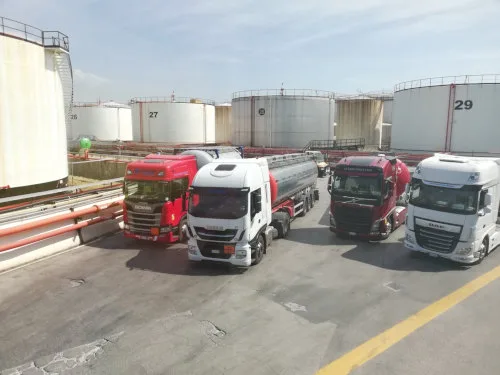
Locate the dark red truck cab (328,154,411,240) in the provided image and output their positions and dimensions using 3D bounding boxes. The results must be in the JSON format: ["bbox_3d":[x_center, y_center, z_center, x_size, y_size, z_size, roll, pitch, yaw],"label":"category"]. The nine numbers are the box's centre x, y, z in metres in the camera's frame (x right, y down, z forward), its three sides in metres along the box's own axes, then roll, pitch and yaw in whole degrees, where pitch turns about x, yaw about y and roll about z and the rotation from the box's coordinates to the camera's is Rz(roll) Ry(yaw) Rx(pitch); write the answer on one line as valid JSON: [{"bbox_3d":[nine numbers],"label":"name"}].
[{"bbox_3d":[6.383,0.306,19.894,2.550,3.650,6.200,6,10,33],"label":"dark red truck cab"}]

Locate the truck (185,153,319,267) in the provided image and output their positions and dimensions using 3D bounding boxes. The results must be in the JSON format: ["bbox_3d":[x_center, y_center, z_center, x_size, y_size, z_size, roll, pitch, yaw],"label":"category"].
[{"bbox_3d":[1.119,0.139,20.114,2.550,3.850,14.200,3,9,18],"label":"truck"}]

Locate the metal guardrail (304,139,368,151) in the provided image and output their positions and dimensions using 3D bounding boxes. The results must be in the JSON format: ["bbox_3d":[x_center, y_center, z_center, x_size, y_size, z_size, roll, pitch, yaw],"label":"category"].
[{"bbox_3d":[13.702,-6.827,62.500,10.200,1.950,1.100,-1,8,-11],"label":"metal guardrail"}]

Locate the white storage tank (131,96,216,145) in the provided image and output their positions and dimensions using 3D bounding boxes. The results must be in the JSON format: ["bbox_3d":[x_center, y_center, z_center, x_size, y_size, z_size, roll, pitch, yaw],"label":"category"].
[{"bbox_3d":[-20.617,-17.939,106.704,22.469,11.296,22.469,-1,9,-11],"label":"white storage tank"}]

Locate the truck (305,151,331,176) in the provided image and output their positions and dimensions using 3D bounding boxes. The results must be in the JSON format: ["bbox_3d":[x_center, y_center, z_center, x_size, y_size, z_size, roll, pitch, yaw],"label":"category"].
[{"bbox_3d":[7.726,-2.728,43.797,2.400,2.900,6.500,2,8,14],"label":"truck"}]

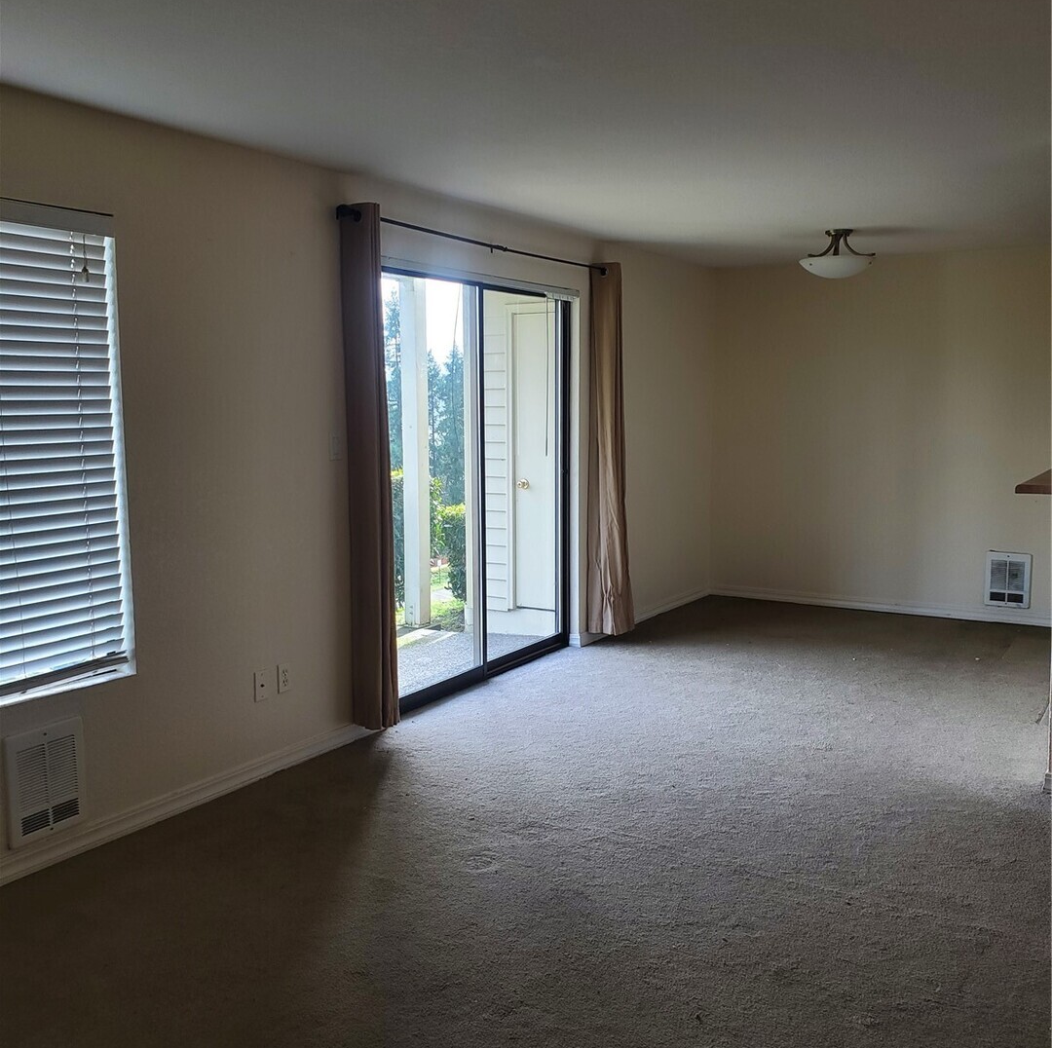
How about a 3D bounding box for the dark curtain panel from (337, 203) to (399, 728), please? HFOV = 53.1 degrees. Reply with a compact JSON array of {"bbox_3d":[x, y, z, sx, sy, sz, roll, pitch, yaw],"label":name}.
[{"bbox_3d":[-0.623,-0.216,4.287,0.156,2.107,0.198,4,8,32],"label":"dark curtain panel"}]

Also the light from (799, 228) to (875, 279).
[{"bbox_3d":[1.699,-1.458,5.712,0.415,0.253,0.415,4,8,32],"label":"light"}]

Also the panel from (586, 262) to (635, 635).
[{"bbox_3d":[0.492,-0.427,6.023,0.165,2.107,0.302,4,8,32],"label":"panel"}]

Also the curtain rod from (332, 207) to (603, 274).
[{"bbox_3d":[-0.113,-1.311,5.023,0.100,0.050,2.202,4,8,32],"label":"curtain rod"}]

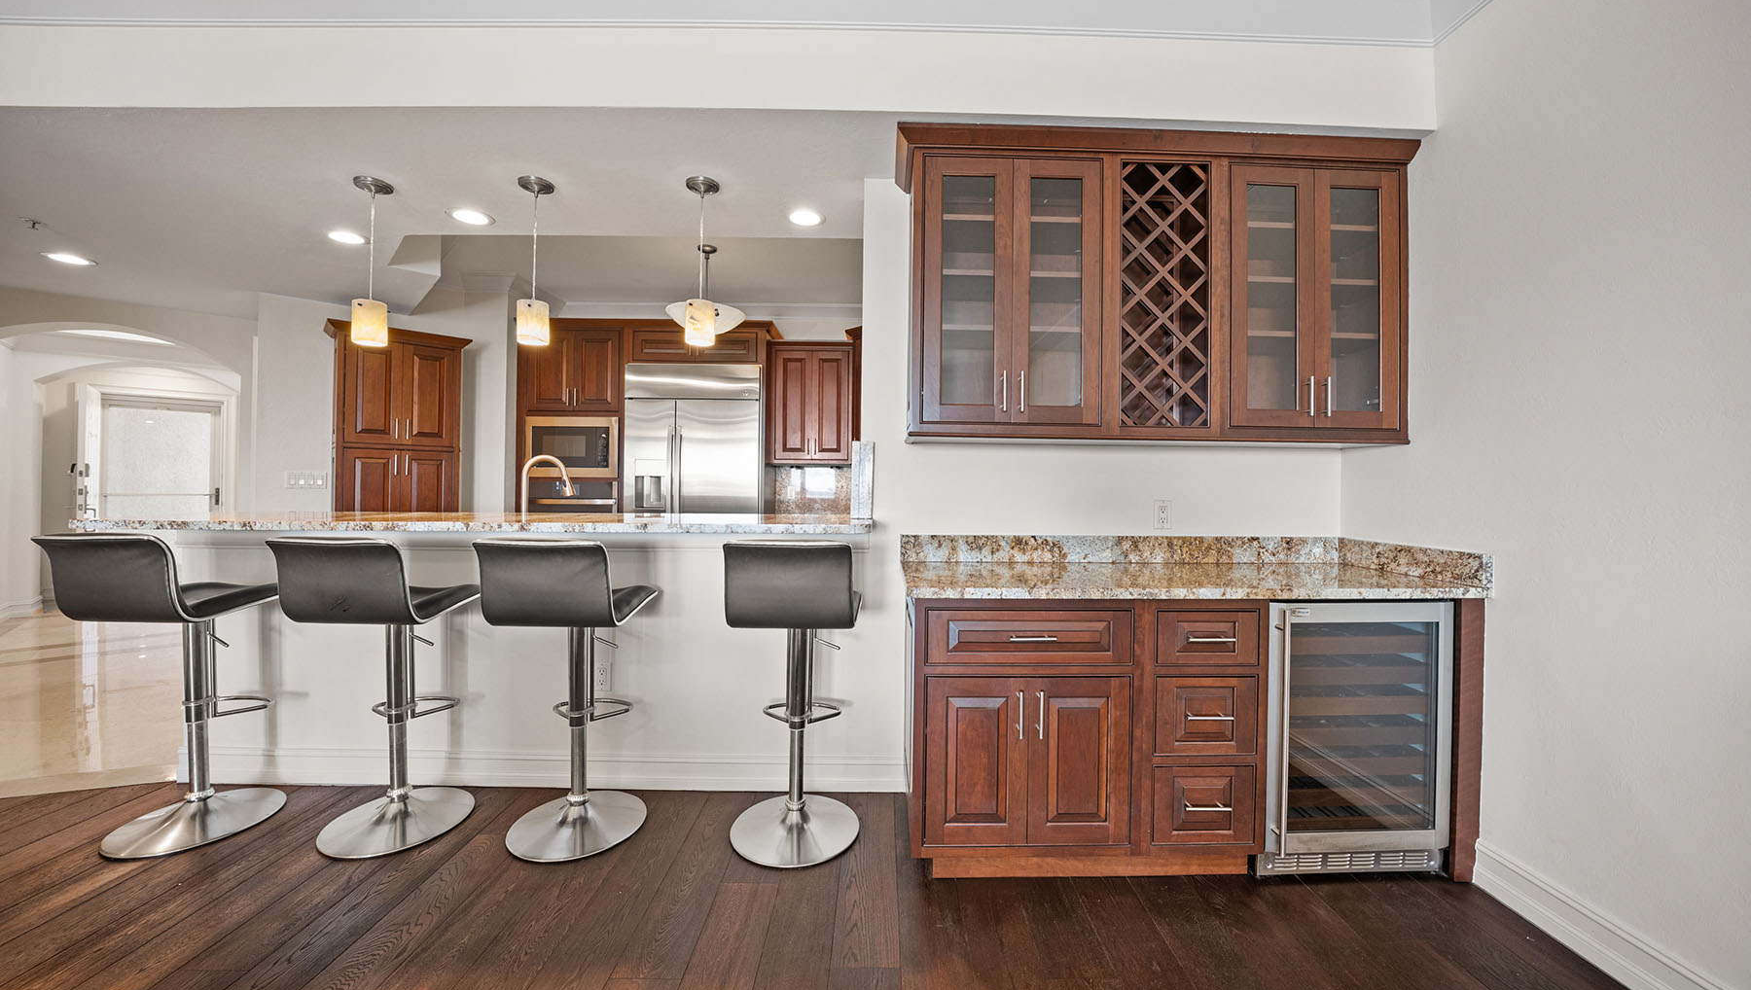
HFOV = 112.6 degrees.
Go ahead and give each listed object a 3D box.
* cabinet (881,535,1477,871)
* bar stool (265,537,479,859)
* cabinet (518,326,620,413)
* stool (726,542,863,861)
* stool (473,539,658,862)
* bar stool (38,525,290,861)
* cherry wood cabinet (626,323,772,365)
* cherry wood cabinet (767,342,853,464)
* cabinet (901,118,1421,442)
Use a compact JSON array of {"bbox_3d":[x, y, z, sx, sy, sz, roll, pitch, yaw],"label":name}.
[{"bbox_3d":[1.029,0.725,2.155,1.840,1.055,0.580,1,1,1],"label":"cabinet"},{"bbox_3d":[-1.786,0.682,2.164,0.455,1.090,0.500,1,1,1],"label":"bar stool"},{"bbox_3d":[-2.333,-0.974,4.790,0.819,0.693,0.620,1,1,1],"label":"cabinet"},{"bbox_3d":[-0.292,0.696,2.141,0.455,1.090,0.500,1,1,1],"label":"stool"},{"bbox_3d":[-1.107,0.689,2.156,0.455,1.090,0.500,1,1,1],"label":"stool"},{"bbox_3d":[-2.525,0.676,2.163,0.455,1.090,0.500,1,1,1],"label":"bar stool"},{"bbox_3d":[-1.350,-1.168,4.790,1.137,0.320,0.640,1,1,1],"label":"cherry wood cabinet"},{"bbox_3d":[-0.541,-0.766,5.000,0.713,1.014,0.340,1,1,1],"label":"cherry wood cabinet"},{"bbox_3d":[0.990,-0.735,2.240,1.810,1.080,0.390,1,1,1],"label":"cabinet"}]

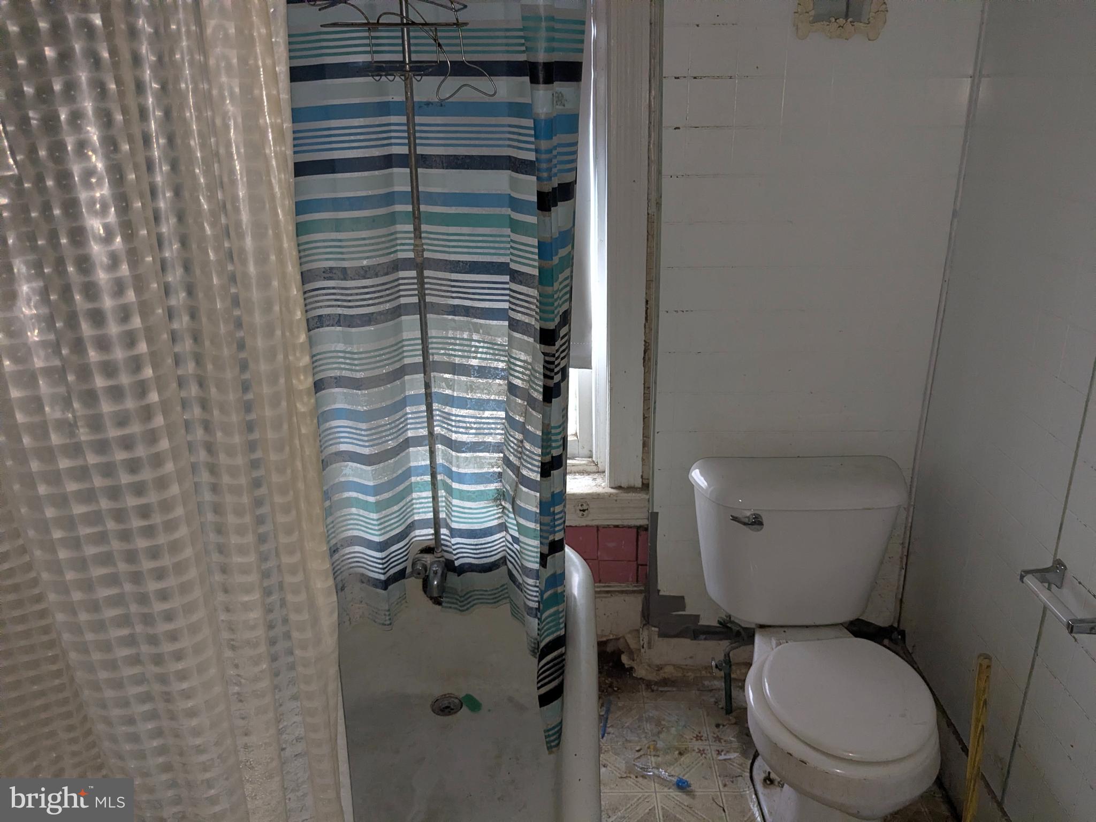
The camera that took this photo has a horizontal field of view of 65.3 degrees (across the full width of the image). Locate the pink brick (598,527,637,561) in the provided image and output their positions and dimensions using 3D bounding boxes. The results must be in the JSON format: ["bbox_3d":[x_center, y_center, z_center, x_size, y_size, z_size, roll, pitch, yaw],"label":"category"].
[{"bbox_3d":[0.187,0.354,2.302,0.102,0.103,0.014,0,20,2],"label":"pink brick"}]

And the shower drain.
[{"bbox_3d":[-0.254,0.747,2.158,0.082,0.015,0.082,0,20,2],"label":"shower drain"}]

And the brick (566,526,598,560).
[{"bbox_3d":[0.083,0.353,2.305,0.101,0.100,0.014,0,20,2],"label":"brick"}]

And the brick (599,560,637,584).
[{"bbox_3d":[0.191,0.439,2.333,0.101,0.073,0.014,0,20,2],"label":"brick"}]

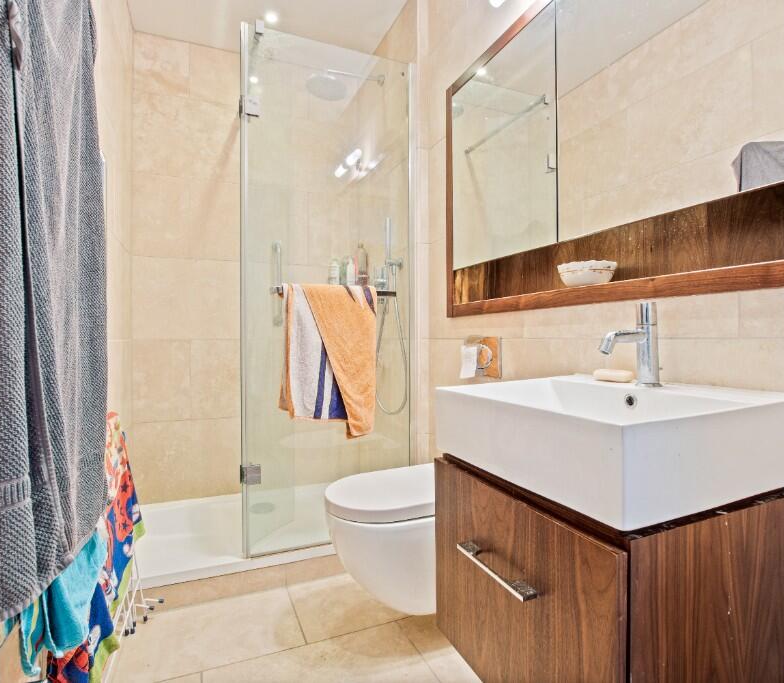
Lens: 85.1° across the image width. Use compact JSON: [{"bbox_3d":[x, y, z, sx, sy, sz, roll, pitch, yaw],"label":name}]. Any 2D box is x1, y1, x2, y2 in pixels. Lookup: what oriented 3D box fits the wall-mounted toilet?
[{"bbox_3d":[0.049,0.676,1.453,0.530,0.375,0.365,0,0,-24],"label":"wall-mounted toilet"}]

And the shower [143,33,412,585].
[{"bbox_3d":[-0.569,-0.179,1.929,1.160,2.050,0.730,0,0,-21],"label":"shower"}]

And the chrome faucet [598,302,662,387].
[{"bbox_3d":[0.485,0.008,0.860,0.152,0.173,0.050,0,0,-24],"label":"chrome faucet"}]

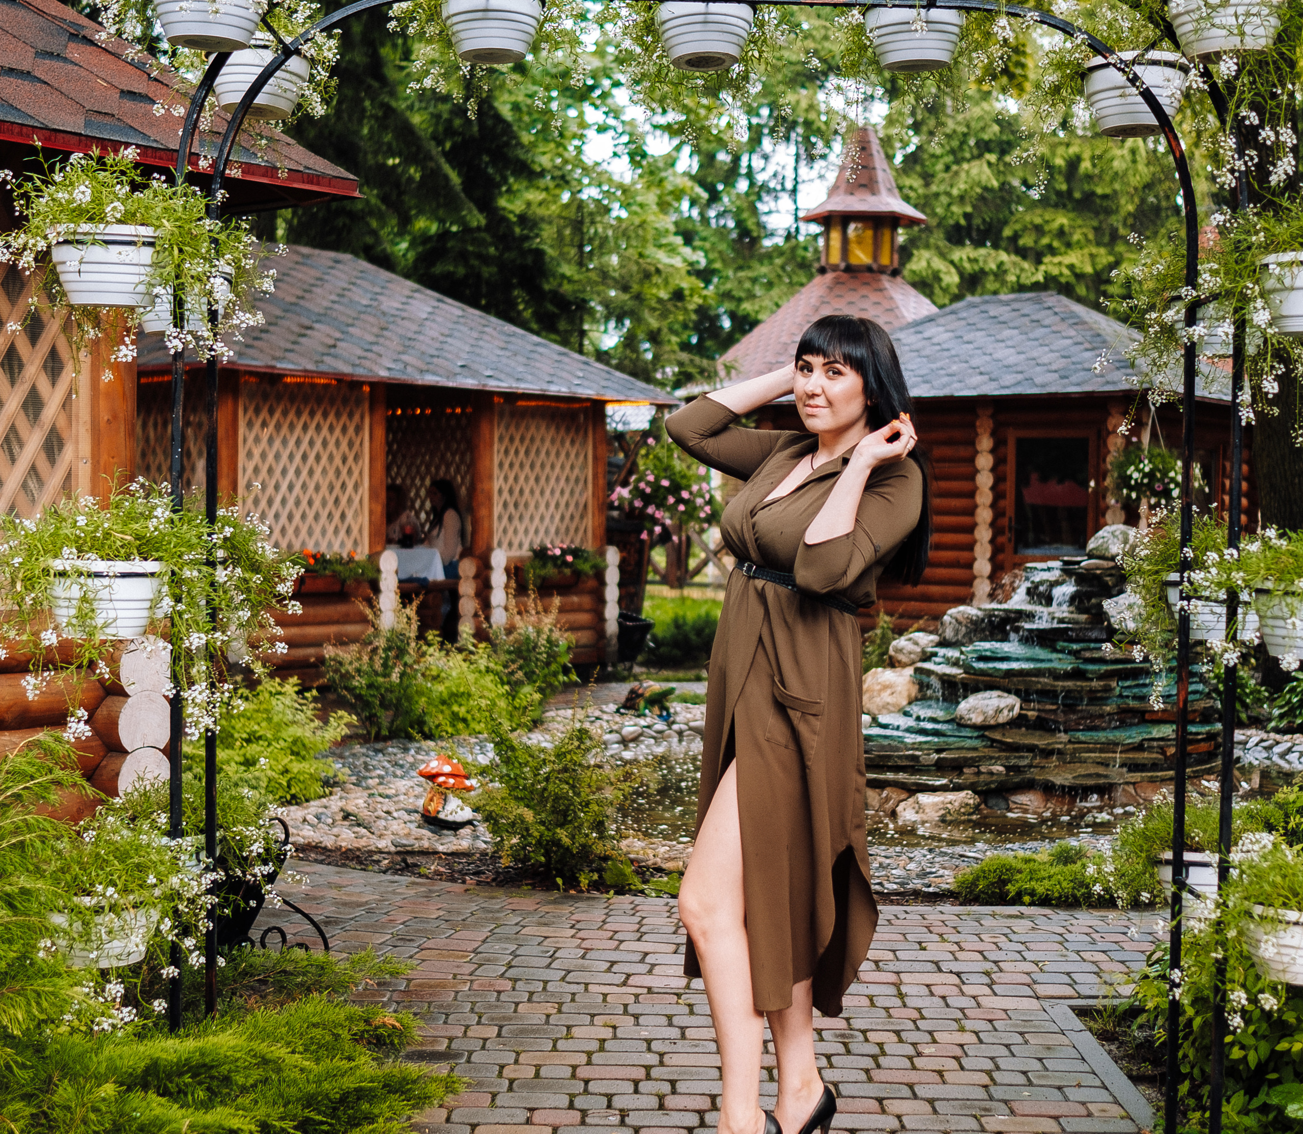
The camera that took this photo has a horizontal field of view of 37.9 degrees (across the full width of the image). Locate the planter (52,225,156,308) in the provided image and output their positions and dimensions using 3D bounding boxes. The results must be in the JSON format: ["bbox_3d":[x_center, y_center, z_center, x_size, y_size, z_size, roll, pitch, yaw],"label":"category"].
[{"bbox_3d":[-1.056,-0.577,3.684,0.217,0.138,0.217,1,1,1],"label":"planter"}]

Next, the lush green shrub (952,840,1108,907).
[{"bbox_3d":[1.394,1.104,6.985,0.600,0.200,0.460,1,1,1],"label":"lush green shrub"}]

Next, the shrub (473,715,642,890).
[{"bbox_3d":[-0.363,0.865,7.387,0.660,0.630,0.600,1,1,1],"label":"shrub"}]

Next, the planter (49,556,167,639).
[{"bbox_3d":[-1.045,0.059,3.654,0.217,0.146,0.217,1,1,1],"label":"planter"}]

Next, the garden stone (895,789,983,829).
[{"bbox_3d":[1.327,1.080,8.752,0.390,0.180,0.270,1,1,1],"label":"garden stone"}]

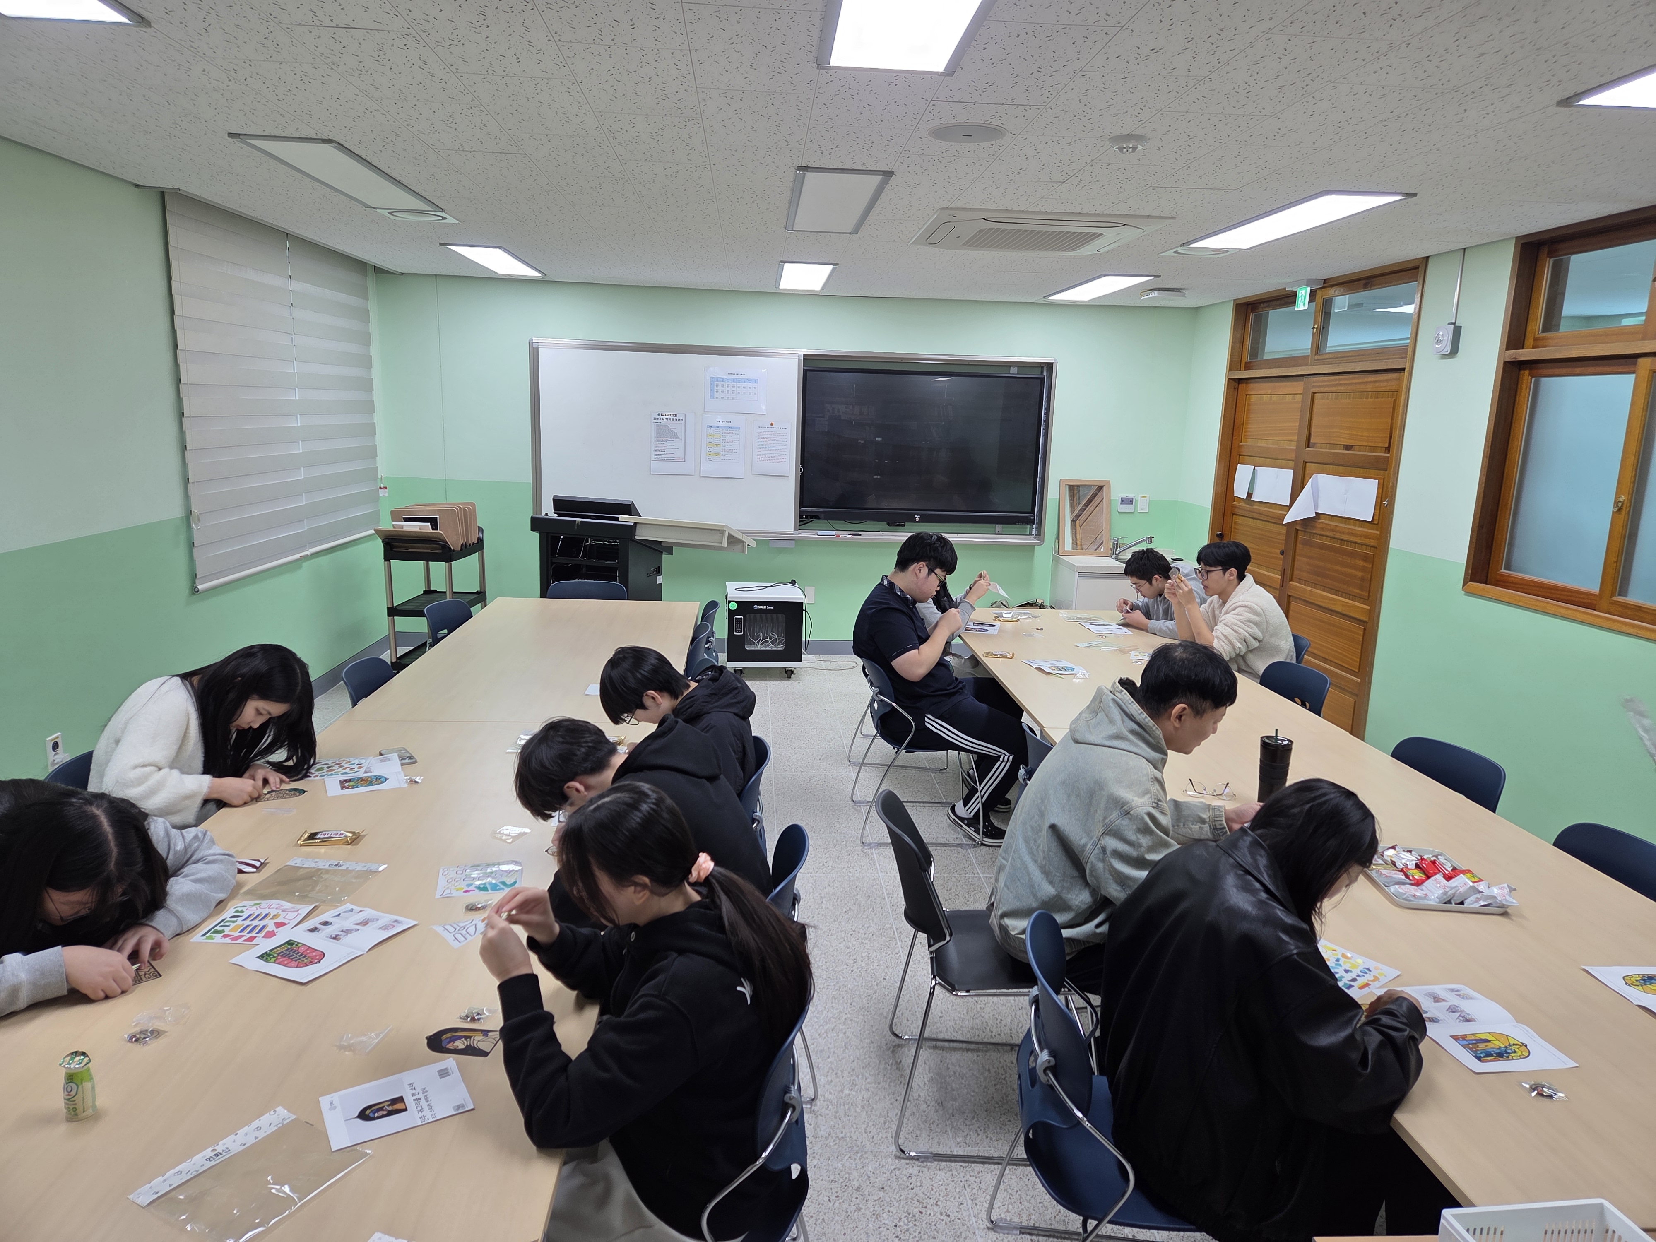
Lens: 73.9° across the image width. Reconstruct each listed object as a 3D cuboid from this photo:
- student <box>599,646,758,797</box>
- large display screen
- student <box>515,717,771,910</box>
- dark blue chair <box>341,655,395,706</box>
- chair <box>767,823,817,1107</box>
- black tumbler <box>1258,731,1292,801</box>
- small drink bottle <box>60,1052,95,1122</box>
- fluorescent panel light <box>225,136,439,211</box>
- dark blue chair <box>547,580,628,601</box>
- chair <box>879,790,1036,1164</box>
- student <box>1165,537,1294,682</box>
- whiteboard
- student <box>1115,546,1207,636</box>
[{"bbox_3d":[-0.463,0.607,3.302,0.580,1.110,0.500,1,11,-4],"label":"student"},{"bbox_3d":[0.665,-1.230,7.829,1.700,1.035,0.090,1,11,-4],"label":"large display screen"},{"bbox_3d":[-0.468,0.749,2.709,0.720,1.070,0.520,1,11,-4],"label":"student"},{"bbox_3d":[-1.560,0.555,4.233,0.540,0.790,0.540,1,11,-6],"label":"dark blue chair"},{"bbox_3d":[-0.312,0.908,2.621,0.540,0.790,0.540,2,11,3],"label":"chair"},{"bbox_3d":[1.282,0.421,3.159,0.095,0.226,0.095,2,11,0],"label":"black tumbler"},{"bbox_3d":[-1.124,0.697,1.647,0.044,0.084,0.044,1,11,-4],"label":"small drink bottle"},{"bbox_3d":[-1.743,-1.627,4.050,0.315,0.045,1.300,1,11,-4],"label":"fluorescent panel light"},{"bbox_3d":[-1.379,0.196,6.135,0.510,0.790,0.530,1,11,-4],"label":"dark blue chair"},{"bbox_3d":[0.410,0.878,2.879,0.560,0.815,0.530,2,11,2],"label":"chair"},{"bbox_3d":[1.868,0.257,5.157,0.740,1.270,0.530,1,11,-4],"label":"student"},{"bbox_3d":[-1.125,-1.257,7.690,1.850,1.300,0.080,1,11,-4],"label":"whiteboard"},{"bbox_3d":[1.879,0.169,5.903,0.700,1.140,0.520,1,11,-4],"label":"student"}]

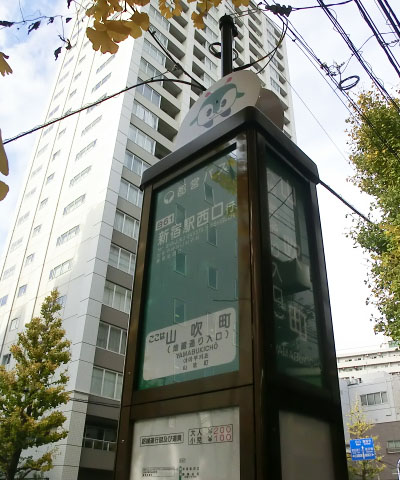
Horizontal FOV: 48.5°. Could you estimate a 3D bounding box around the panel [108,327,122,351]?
[{"bbox_3d":[-5.823,6.790,30.246,0.050,1.647,0.915,-25,-40,37],"label":"panel"}]

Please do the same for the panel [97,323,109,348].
[{"bbox_3d":[-6.510,6.379,29.653,0.050,1.647,0.813,-25,-40,37],"label":"panel"}]

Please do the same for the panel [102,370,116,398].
[{"bbox_3d":[-5.873,9.354,28.769,0.050,1.576,0.925,-25,-40,37],"label":"panel"}]

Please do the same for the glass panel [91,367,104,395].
[{"bbox_3d":[-6.543,8.961,28.187,0.050,1.576,0.834,-25,-40,37],"label":"glass panel"}]

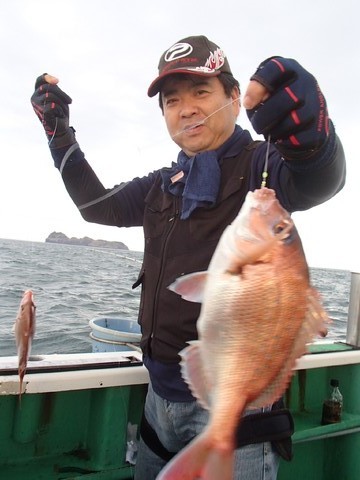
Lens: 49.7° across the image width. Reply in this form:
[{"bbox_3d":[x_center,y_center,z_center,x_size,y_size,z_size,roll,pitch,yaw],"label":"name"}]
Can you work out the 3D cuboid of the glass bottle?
[{"bbox_3d":[0.584,0.616,1.480,0.069,0.166,0.069,5,-2,0],"label":"glass bottle"}]

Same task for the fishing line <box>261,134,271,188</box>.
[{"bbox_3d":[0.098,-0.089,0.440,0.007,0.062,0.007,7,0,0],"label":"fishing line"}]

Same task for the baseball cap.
[{"bbox_3d":[0.014,-0.405,0.890,0.175,0.138,0.270,-8,6,30],"label":"baseball cap"}]

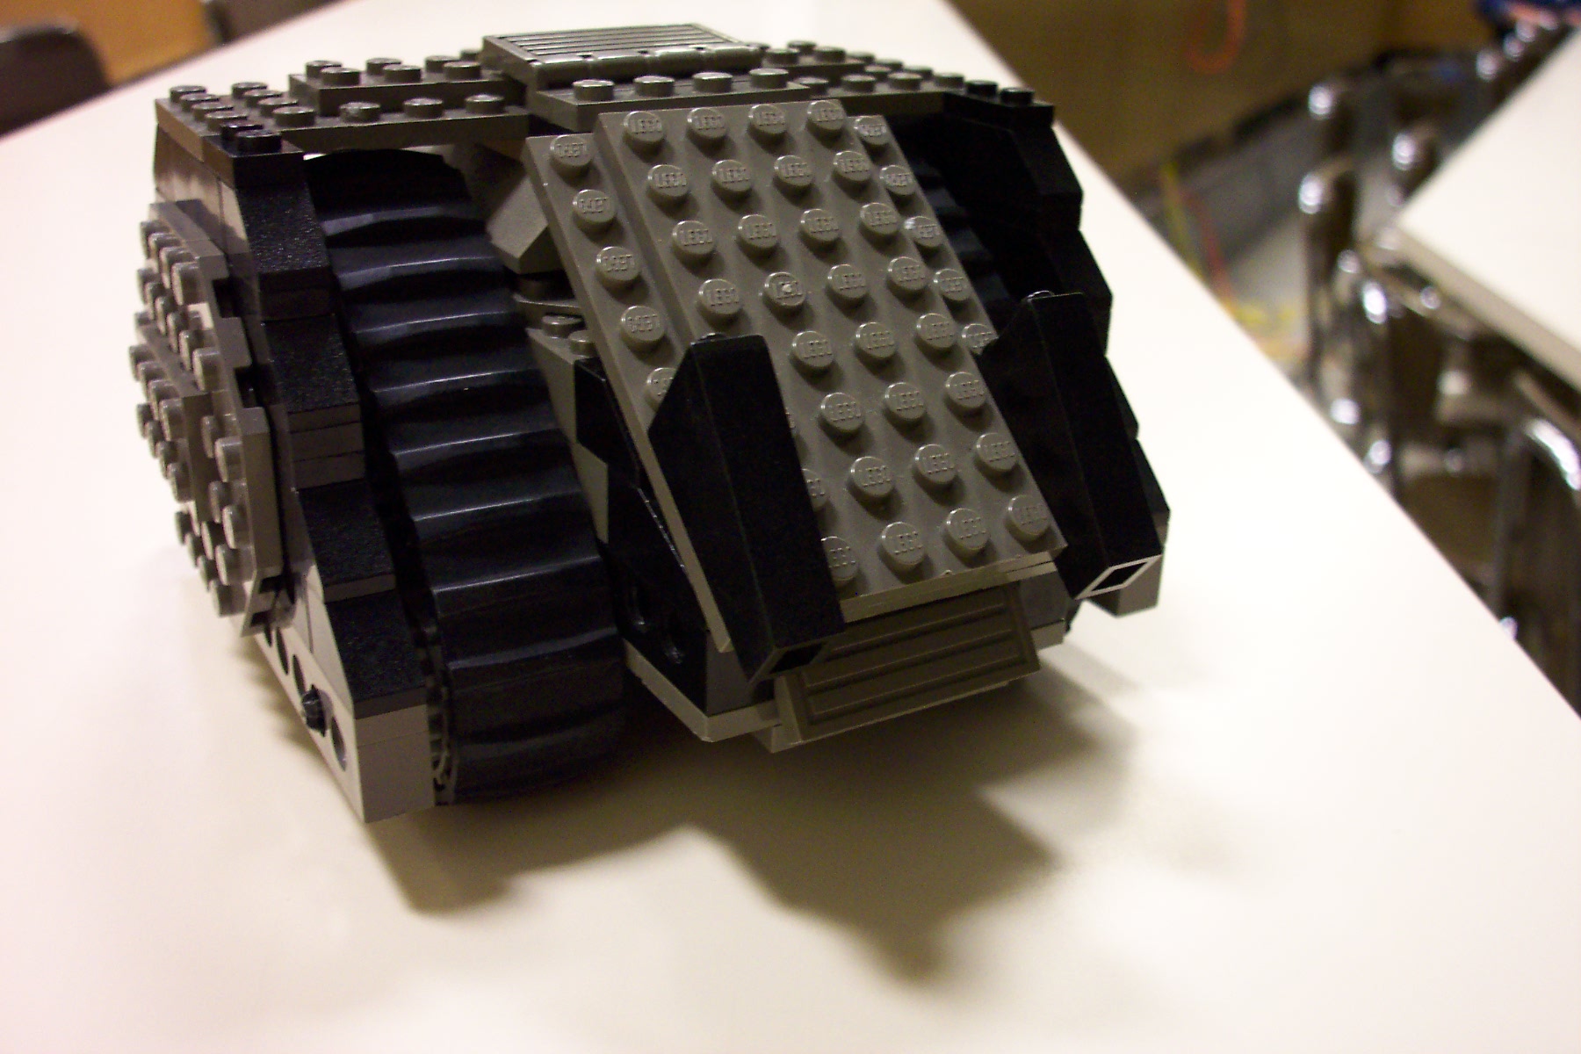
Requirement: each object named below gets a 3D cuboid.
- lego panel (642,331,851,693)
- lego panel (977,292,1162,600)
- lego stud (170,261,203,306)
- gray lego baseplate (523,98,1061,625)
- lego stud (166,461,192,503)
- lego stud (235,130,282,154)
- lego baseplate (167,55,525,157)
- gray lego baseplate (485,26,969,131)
[{"bbox_3d":[-0.004,-0.002,0.150,0.008,0.016,0.030,-12,66,-28],"label":"lego panel"},{"bbox_3d":[0.031,-0.009,0.169,0.008,0.016,0.030,-12,66,-28],"label":"lego panel"},{"bbox_3d":[-0.069,-0.028,0.175,0.002,0.005,0.005,-12,27,-28],"label":"lego stud"},{"bbox_3d":[0.003,-0.021,0.171,0.048,0.008,0.064,-12,66,-28],"label":"gray lego baseplate"},{"bbox_3d":[-0.073,-0.005,0.183,0.002,0.005,0.005,-12,27,-28],"label":"lego stud"},{"bbox_3d":[-0.059,-0.043,0.171,0.005,0.002,0.005,-12,27,-28],"label":"lego stud"},{"bbox_3d":[-0.059,-0.055,0.200,0.040,0.008,0.032,-12,27,-28],"label":"lego baseplate"},{"bbox_3d":[-0.006,-0.064,0.218,0.072,0.013,0.052,-12,27,-28],"label":"gray lego baseplate"}]

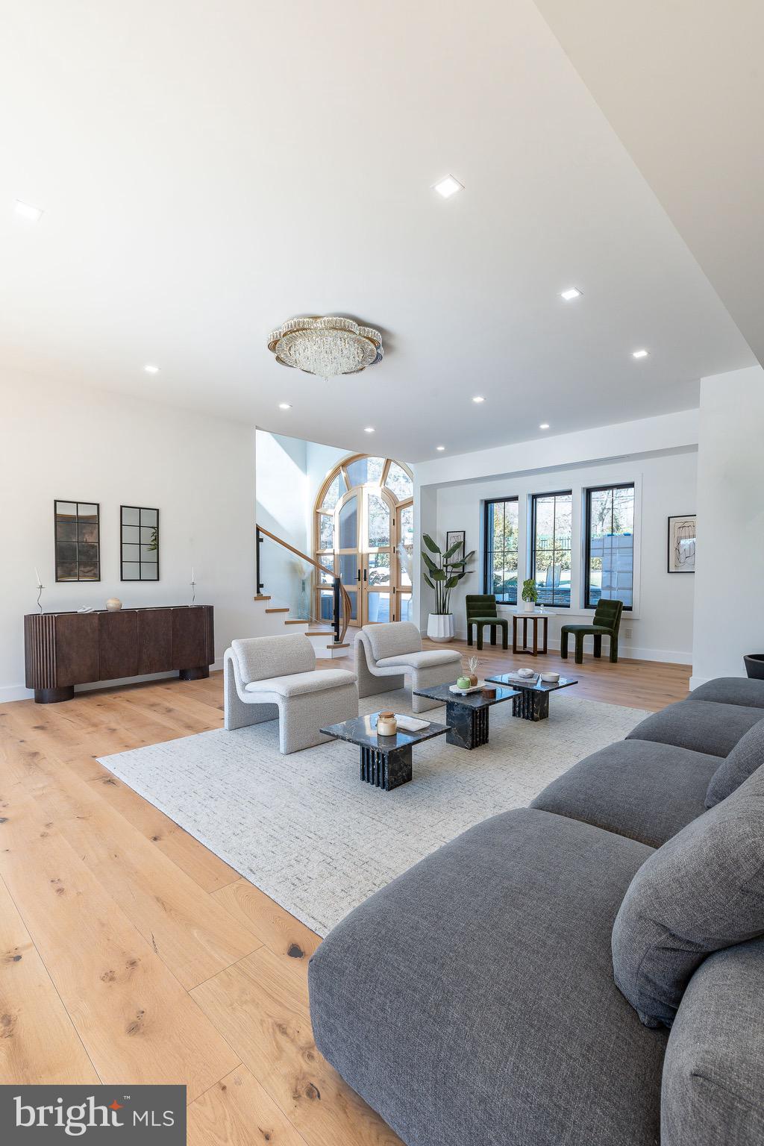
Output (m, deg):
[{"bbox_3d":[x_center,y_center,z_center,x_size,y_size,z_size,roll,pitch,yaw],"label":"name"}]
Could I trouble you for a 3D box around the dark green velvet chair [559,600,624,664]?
[{"bbox_3d":[2.859,0.770,6.915,0.600,0.810,0.500,0,1,-10],"label":"dark green velvet chair"}]

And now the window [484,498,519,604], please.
[{"bbox_3d":[1.994,-0.347,8.431,0.680,1.760,0.100,0,1,44],"label":"window"}]

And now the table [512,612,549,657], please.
[{"bbox_3d":[2.138,0.880,7.333,0.510,0.560,0.510,0,1,44],"label":"table"}]

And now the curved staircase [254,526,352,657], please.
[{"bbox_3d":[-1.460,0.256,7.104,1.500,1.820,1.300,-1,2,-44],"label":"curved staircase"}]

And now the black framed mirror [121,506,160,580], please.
[{"bbox_3d":[-2.621,-0.310,5.535,0.030,0.800,0.410,0,1,44],"label":"black framed mirror"}]

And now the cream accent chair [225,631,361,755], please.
[{"bbox_3d":[-0.679,0.838,3.824,0.800,0.700,0.655,0,1,44],"label":"cream accent chair"}]

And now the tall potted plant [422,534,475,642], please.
[{"bbox_3d":[1.133,0.245,8.507,0.760,1.820,0.740,0,1,44],"label":"tall potted plant"}]

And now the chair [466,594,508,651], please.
[{"bbox_3d":[1.639,0.757,7.985,0.490,0.790,0.580,0,1,-10],"label":"chair"}]

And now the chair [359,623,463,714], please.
[{"bbox_3d":[0.275,0.863,4.893,0.690,0.700,0.770,-1,2,-44],"label":"chair"}]

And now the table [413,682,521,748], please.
[{"bbox_3d":[0.612,1.059,3.720,0.560,0.355,0.550,-1,2,-44],"label":"table"}]

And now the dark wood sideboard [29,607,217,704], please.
[{"bbox_3d":[-2.624,0.801,5.318,1.830,0.800,0.410,-1,2,-44],"label":"dark wood sideboard"}]

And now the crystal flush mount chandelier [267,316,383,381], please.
[{"bbox_3d":[-0.448,-1.671,3.997,0.890,0.340,0.890,0,1,0],"label":"crystal flush mount chandelier"}]

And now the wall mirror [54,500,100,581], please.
[{"bbox_3d":[-3.041,-0.310,5.102,0.030,0.800,0.400,0,1,44],"label":"wall mirror"}]

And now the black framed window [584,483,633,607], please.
[{"bbox_3d":[3.238,-0.342,7.228,0.680,1.760,0.100,0,1,44],"label":"black framed window"}]

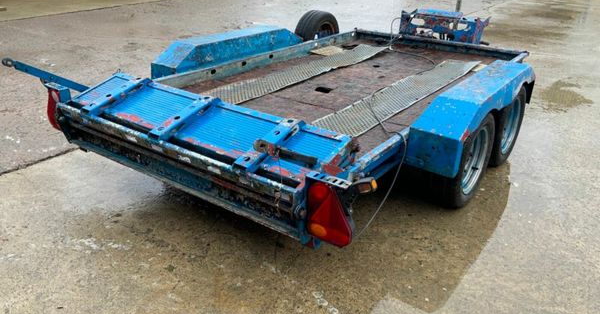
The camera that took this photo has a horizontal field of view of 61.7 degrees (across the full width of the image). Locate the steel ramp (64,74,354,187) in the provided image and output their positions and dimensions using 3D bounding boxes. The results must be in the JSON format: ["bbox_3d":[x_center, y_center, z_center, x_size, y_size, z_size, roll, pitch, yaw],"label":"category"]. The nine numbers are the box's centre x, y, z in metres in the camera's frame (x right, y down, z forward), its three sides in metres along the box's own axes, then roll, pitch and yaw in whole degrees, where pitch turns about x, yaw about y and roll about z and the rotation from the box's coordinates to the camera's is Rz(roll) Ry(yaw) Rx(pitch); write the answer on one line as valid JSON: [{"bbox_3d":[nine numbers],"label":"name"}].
[{"bbox_3d":[-0.491,-0.157,2.318,1.450,0.105,0.370,18,34,30],"label":"steel ramp"}]

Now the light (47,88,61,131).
[{"bbox_3d":[-1.268,-0.247,2.627,0.160,0.195,0.065,18,28,30],"label":"light"}]

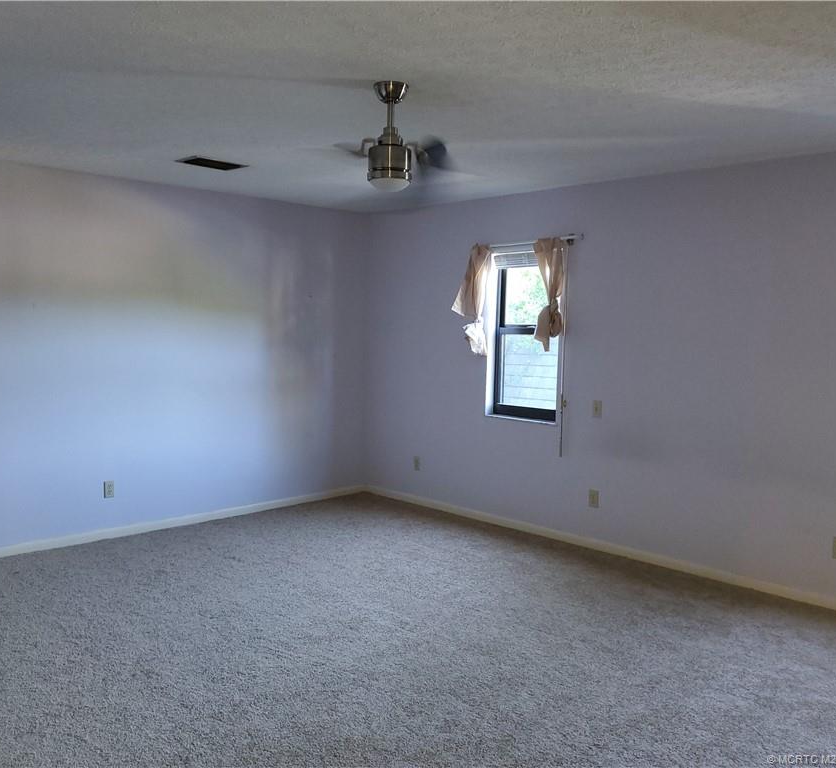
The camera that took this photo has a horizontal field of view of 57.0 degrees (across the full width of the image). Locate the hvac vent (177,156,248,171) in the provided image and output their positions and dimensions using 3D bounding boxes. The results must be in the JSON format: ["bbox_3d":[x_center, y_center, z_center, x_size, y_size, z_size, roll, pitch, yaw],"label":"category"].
[{"bbox_3d":[-1.231,-1.316,4.626,0.375,0.020,0.220,-3,6,-45],"label":"hvac vent"}]

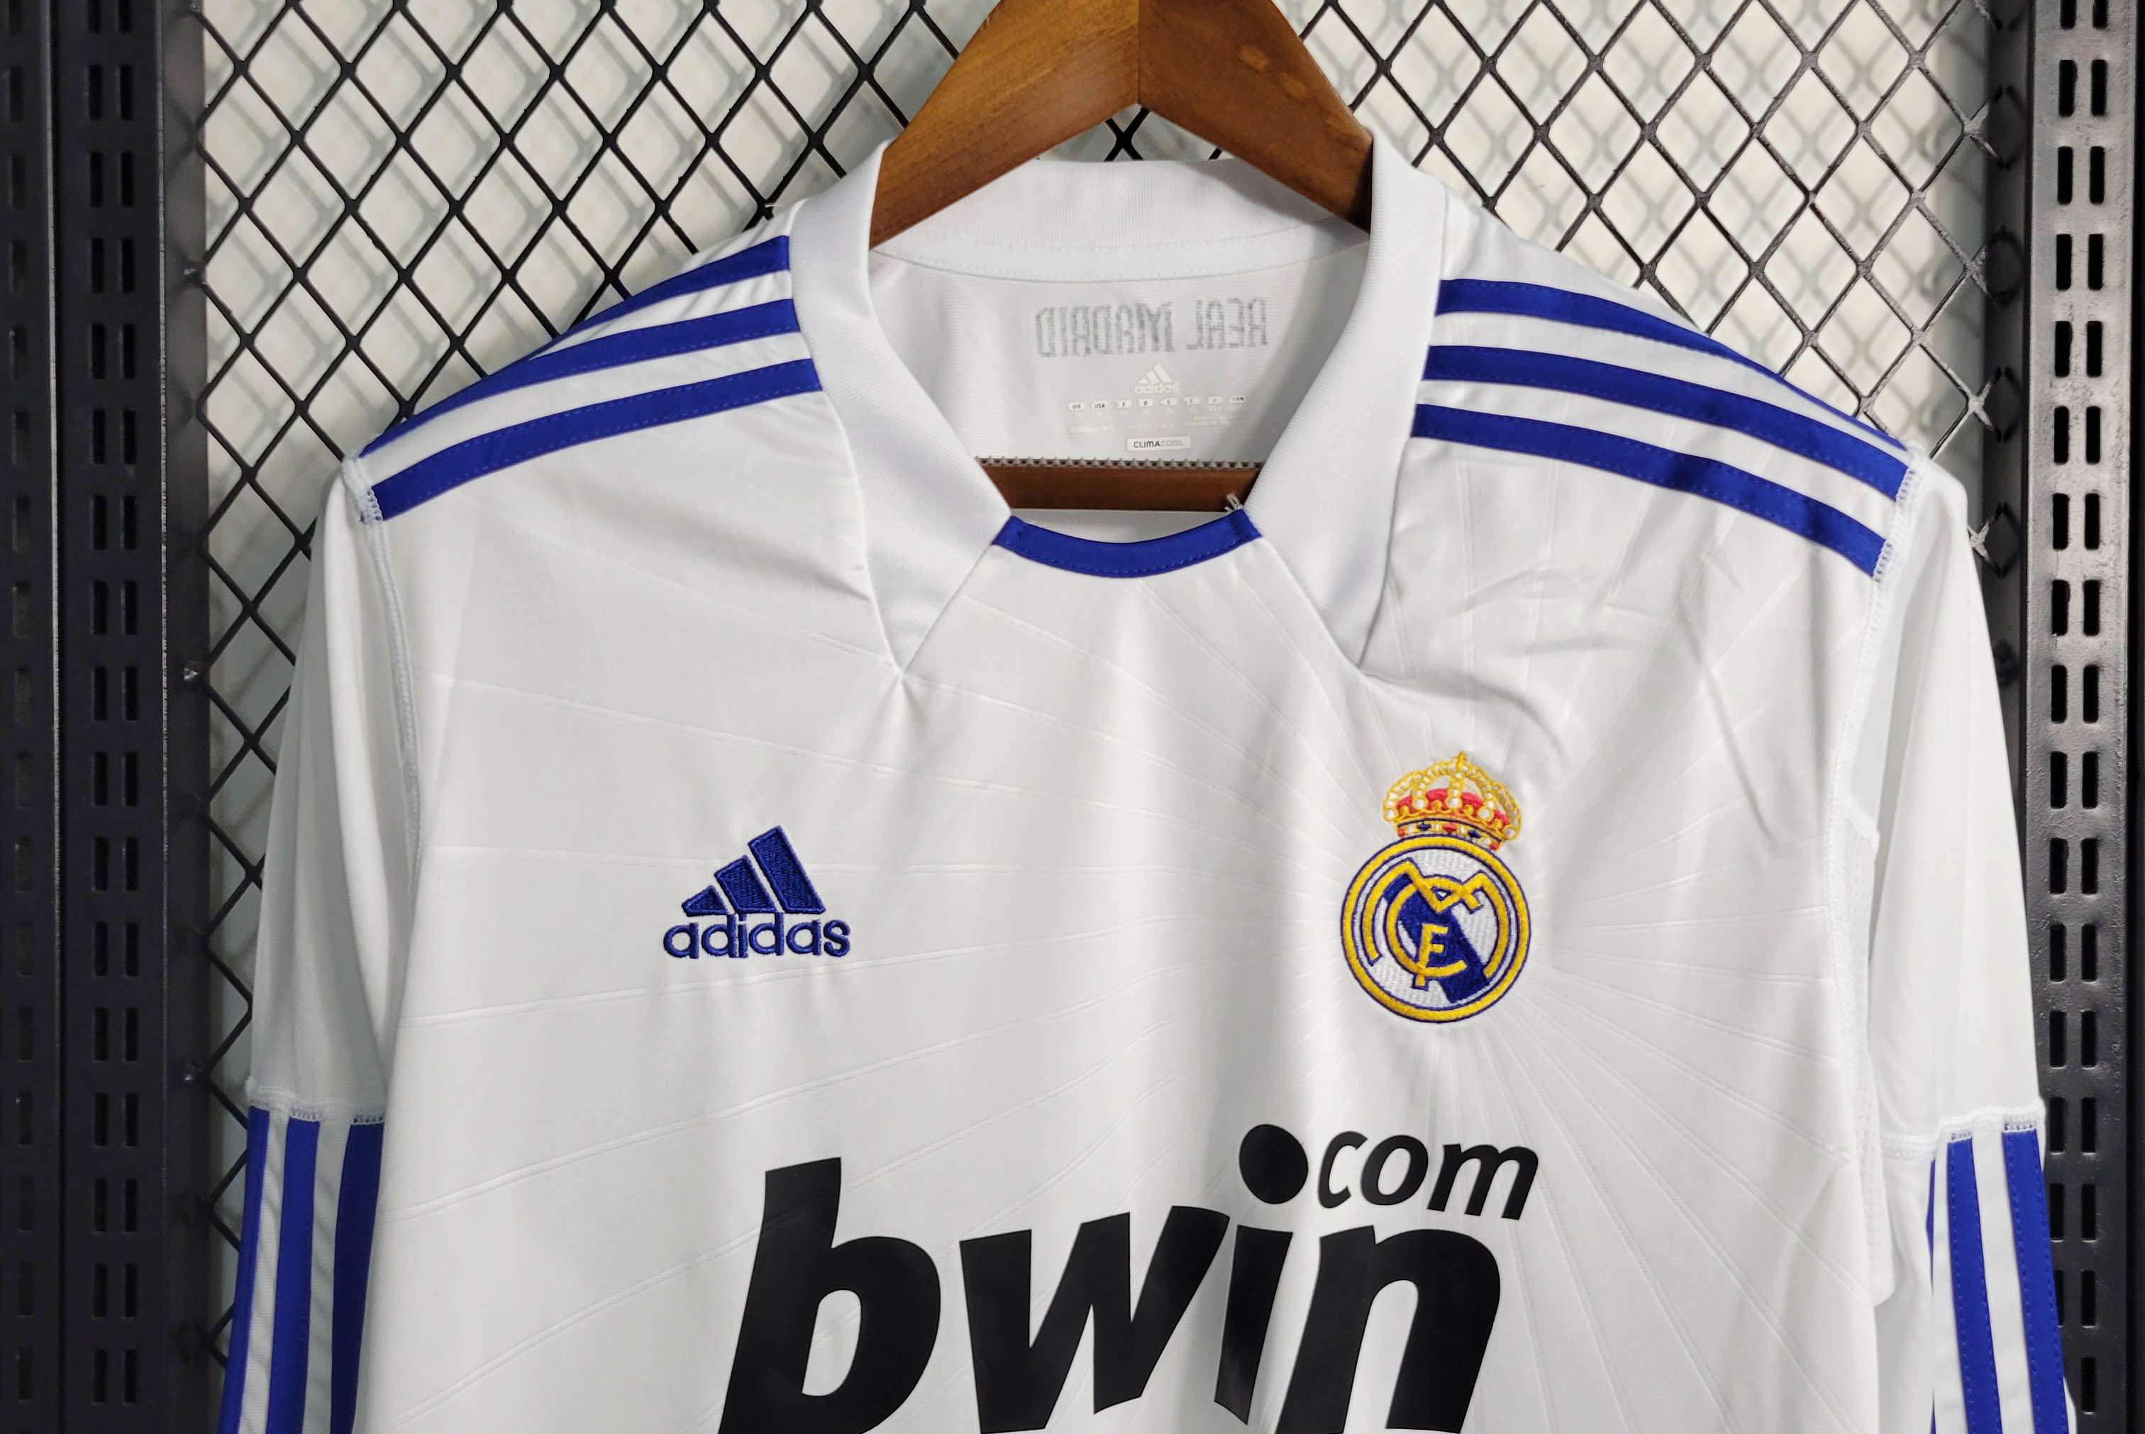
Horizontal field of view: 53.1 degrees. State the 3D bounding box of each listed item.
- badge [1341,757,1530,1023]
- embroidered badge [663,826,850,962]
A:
[{"bbox_3d":[0.111,0.051,0.645,0.058,0.082,0.004,8,-5,-4],"label":"badge"},{"bbox_3d":[-0.095,0.053,0.645,0.058,0.040,0.004,-1,-4,8],"label":"embroidered badge"}]

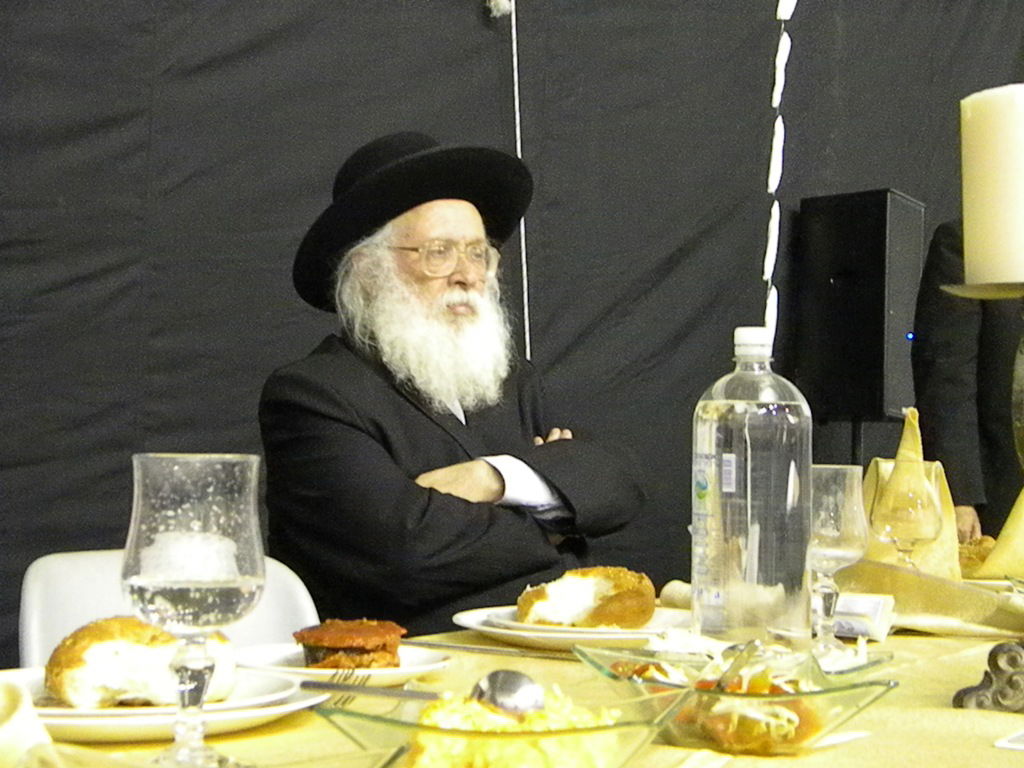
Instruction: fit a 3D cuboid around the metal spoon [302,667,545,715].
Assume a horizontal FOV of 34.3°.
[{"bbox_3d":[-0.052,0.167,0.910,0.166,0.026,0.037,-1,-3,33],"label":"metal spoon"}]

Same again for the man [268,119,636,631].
[{"bbox_3d":[-0.065,0.327,2.166,0.580,1.350,0.720,3,-3,-35],"label":"man"}]

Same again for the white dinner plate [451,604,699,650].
[{"bbox_3d":[0.074,0.221,1.475,0.253,0.025,0.253,1,-3,0],"label":"white dinner plate"}]

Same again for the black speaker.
[{"bbox_3d":[0.976,-0.202,4.654,0.290,0.619,0.335,-1,-3,33],"label":"black speaker"}]

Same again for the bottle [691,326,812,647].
[{"bbox_3d":[0.196,0.091,1.350,0.097,0.275,0.097,0,-3,20],"label":"bottle"}]

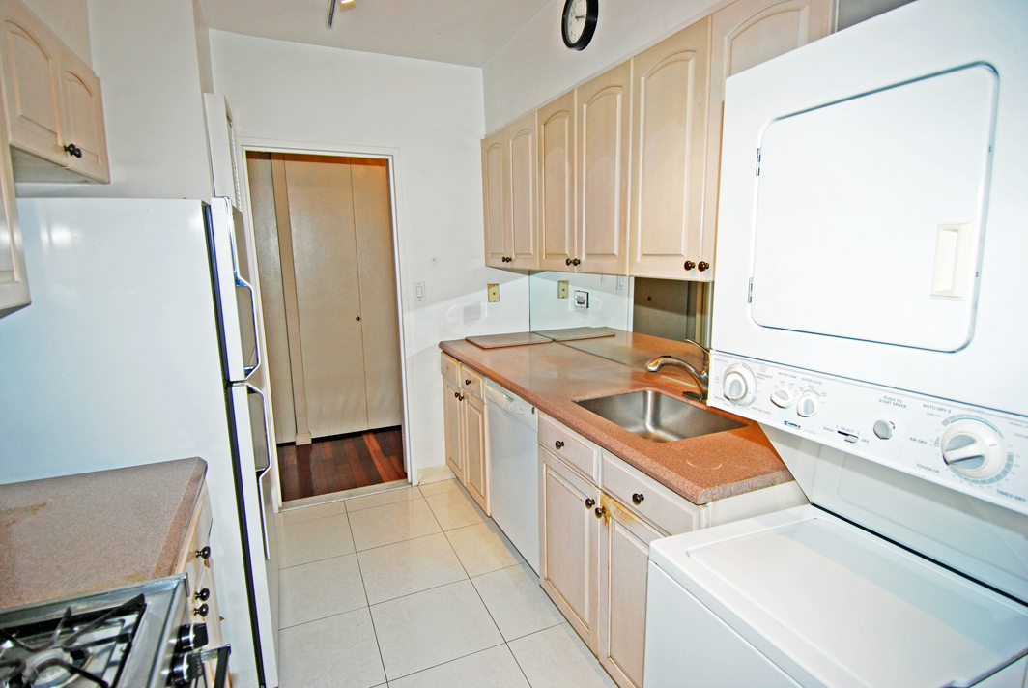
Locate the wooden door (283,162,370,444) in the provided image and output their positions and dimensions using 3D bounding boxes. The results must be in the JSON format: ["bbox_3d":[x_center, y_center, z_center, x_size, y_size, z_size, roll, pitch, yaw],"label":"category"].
[{"bbox_3d":[-1.446,-0.351,4.023,0.463,2.219,0.040,-5,11,-23],"label":"wooden door"}]

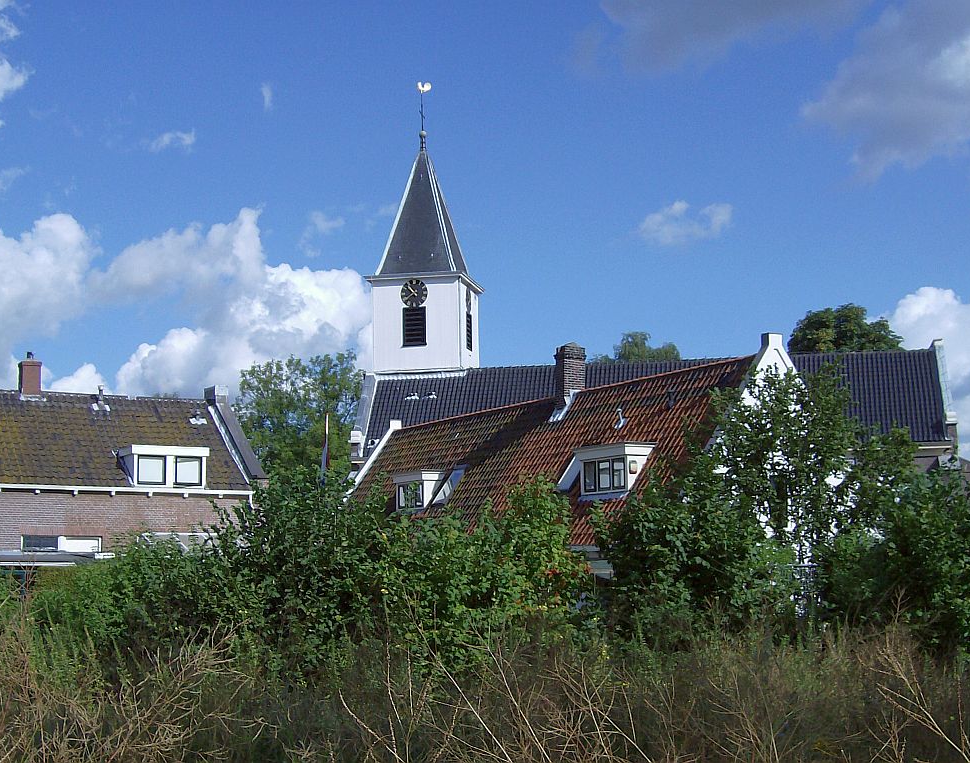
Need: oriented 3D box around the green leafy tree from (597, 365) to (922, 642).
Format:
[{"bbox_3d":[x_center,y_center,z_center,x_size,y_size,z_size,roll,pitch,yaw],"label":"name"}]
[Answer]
[{"bbox_3d":[4.007,1.844,19.421,4.600,4.160,4.000,-2,-8,11],"label":"green leafy tree"}]

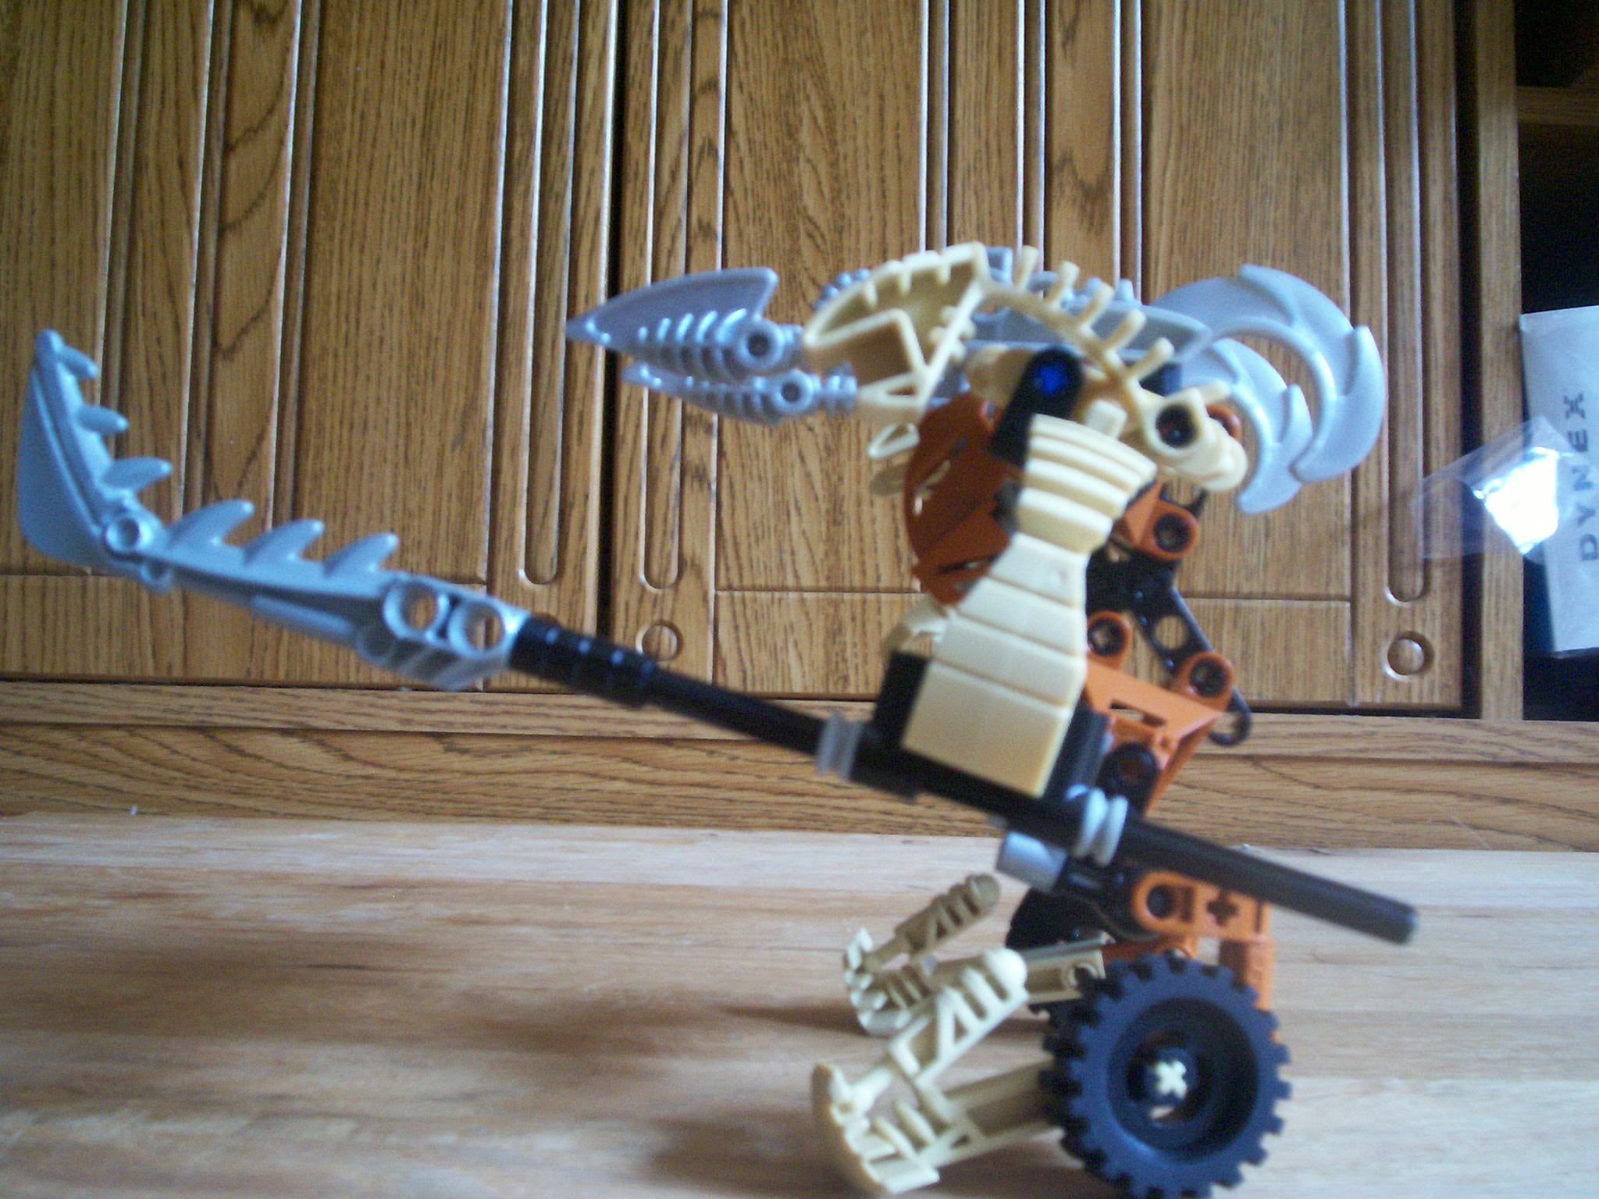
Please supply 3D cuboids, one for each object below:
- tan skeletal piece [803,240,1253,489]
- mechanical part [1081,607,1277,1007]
[{"bbox_3d":[0.033,-0.033,0.240,0.061,0.036,0.029,1,-3,4],"label":"tan skeletal piece"},{"bbox_3d":[0.055,0.031,0.243,0.030,0.060,0.029,1,-3,4],"label":"mechanical part"}]

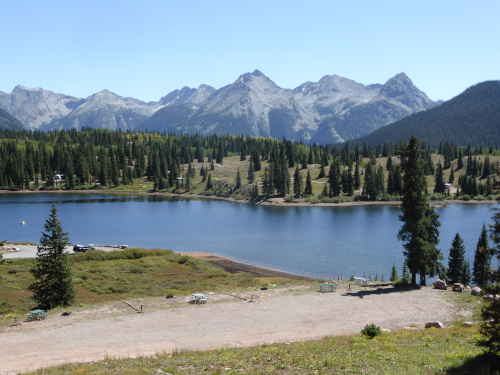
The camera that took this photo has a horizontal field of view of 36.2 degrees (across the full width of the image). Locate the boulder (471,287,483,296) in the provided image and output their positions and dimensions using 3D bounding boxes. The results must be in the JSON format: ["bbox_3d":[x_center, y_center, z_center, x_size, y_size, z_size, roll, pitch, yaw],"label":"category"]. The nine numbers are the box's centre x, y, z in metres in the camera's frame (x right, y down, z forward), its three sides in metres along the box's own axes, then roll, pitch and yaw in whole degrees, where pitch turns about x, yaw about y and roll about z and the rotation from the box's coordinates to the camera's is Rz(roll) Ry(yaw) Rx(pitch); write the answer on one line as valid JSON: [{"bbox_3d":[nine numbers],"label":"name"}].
[{"bbox_3d":[28.159,12.931,95.000,1.450,0.950,1.200,0,2,0],"label":"boulder"}]

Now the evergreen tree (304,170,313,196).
[{"bbox_3d":[23.353,-1.583,303.000,3.000,9.900,3.000,0,3,0],"label":"evergreen tree"}]

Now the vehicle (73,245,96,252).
[{"bbox_3d":[-33.902,12.593,157.000,4.600,1.650,1.850,-1,3,-12],"label":"vehicle"}]

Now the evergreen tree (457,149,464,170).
[{"bbox_3d":[118.524,-16.290,430.000,2.900,11.000,2.900,0,3,0],"label":"evergreen tree"}]

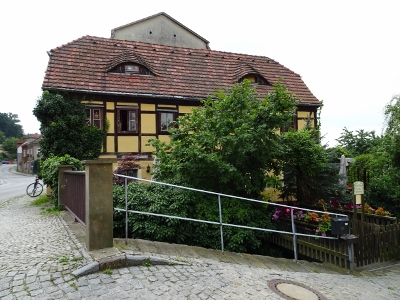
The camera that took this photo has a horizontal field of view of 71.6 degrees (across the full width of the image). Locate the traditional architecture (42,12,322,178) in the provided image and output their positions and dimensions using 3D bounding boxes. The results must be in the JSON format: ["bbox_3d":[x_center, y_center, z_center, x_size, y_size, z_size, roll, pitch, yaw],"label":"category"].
[{"bbox_3d":[-1.226,-1.979,19.681,16.000,10.600,9.300,0,-2,-18],"label":"traditional architecture"}]

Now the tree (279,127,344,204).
[{"bbox_3d":[4.556,0.958,11.380,2.600,3.500,2.500,0,-2,-18],"label":"tree"}]

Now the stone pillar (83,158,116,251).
[{"bbox_3d":[-1.638,0.869,4.508,0.480,1.415,0.480,1,-2,-31],"label":"stone pillar"}]

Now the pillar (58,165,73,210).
[{"bbox_3d":[-4.261,1.227,8.832,0.480,1.420,0.480,1,-2,-31],"label":"pillar"}]

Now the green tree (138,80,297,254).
[{"bbox_3d":[0.541,0.380,8.396,4.300,4.750,4.000,0,-2,-18],"label":"green tree"}]

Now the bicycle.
[{"bbox_3d":[-8.087,1.787,13.710,0.620,1.040,1.550,0,-2,-25],"label":"bicycle"}]

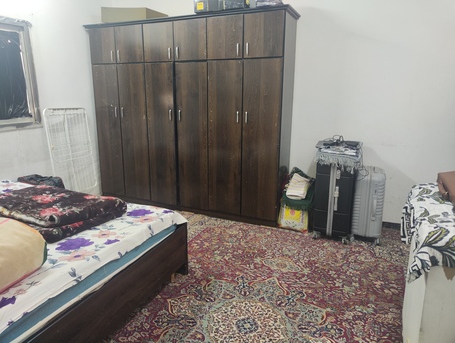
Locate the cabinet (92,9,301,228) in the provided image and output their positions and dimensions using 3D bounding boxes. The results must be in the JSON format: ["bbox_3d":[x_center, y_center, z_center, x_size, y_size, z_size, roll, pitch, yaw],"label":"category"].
[{"bbox_3d":[-0.493,-0.619,3.705,2.451,2.105,0.507,7,15,24],"label":"cabinet"}]

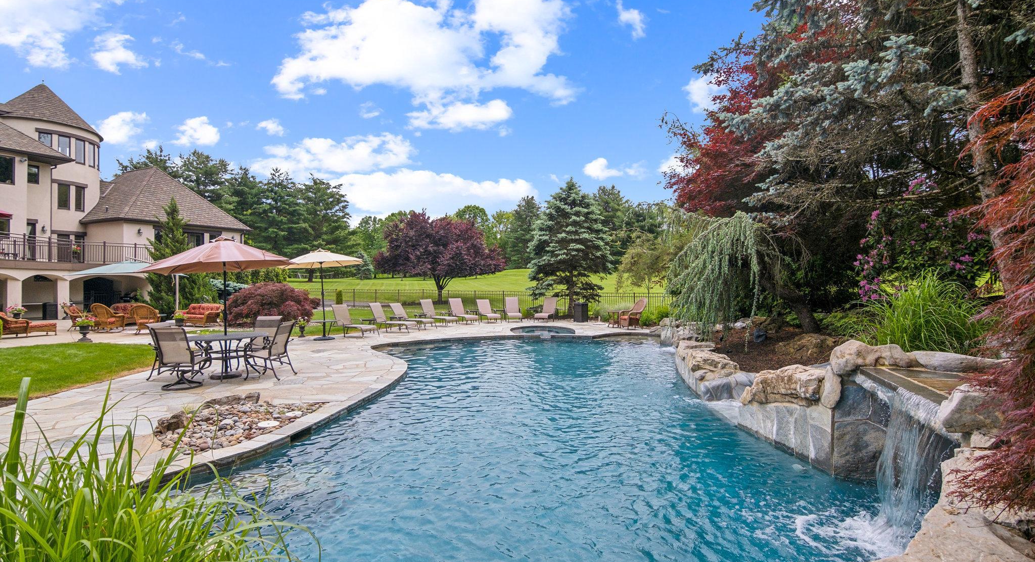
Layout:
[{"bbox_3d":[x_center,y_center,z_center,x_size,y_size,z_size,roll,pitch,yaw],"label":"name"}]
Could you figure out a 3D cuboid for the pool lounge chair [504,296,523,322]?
[{"bbox_3d":[-0.160,1.261,21.452,0.680,1.020,1.600,0,0,-6],"label":"pool lounge chair"}]

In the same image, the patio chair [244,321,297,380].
[{"bbox_3d":[-4.420,1.239,8.772,0.700,0.980,0.620,0,0,0],"label":"patio chair"}]

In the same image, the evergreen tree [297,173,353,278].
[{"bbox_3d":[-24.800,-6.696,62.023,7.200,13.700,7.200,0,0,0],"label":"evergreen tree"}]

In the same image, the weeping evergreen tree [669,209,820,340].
[{"bbox_3d":[4.729,-0.145,10.300,3.200,2.680,2.800,0,0,0],"label":"weeping evergreen tree"}]

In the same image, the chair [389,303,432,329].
[{"bbox_3d":[-3.825,1.300,18.028,1.768,0.920,0.700,0,0,30],"label":"chair"}]

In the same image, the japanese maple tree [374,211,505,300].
[{"bbox_3d":[-5.828,-1.782,36.500,9.600,6.830,9.000,0,0,0],"label":"japanese maple tree"}]

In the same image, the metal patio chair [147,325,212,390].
[{"bbox_3d":[-5.430,1.231,7.932,0.640,0.990,0.710,0,0,-8],"label":"metal patio chair"}]

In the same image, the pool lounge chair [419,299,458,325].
[{"bbox_3d":[-3.125,1.261,19.601,1.579,1.003,0.700,0,0,35],"label":"pool lounge chair"}]

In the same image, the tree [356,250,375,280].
[{"bbox_3d":[-19.900,-2.053,64.007,2.600,4.000,2.600,0,0,0],"label":"tree"}]

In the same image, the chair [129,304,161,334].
[{"bbox_3d":[-12.270,1.263,16.152,0.700,0.980,0.800,0,0,-18],"label":"chair"}]

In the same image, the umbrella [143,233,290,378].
[{"bbox_3d":[-5.383,0.465,8.999,2.500,2.560,2.500,0,0,0],"label":"umbrella"}]

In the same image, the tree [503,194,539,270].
[{"bbox_3d":[1.200,-8.036,80.020,6.500,12.100,6.500,0,0,0],"label":"tree"}]

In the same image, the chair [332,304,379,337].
[{"bbox_3d":[-5.169,1.267,15.569,1.573,0.977,0.700,0,0,31],"label":"chair"}]

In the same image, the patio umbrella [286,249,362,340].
[{"bbox_3d":[-5.826,0.424,14.599,2.420,2.660,2.420,0,0,0],"label":"patio umbrella"}]

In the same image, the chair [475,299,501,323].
[{"bbox_3d":[-1.232,1.287,20.902,0.700,0.956,1.541,0,0,-25],"label":"chair"}]

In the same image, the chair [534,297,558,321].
[{"bbox_3d":[1.250,1.261,21.402,0.680,1.020,1.600,0,0,21],"label":"chair"}]

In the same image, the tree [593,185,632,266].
[{"bbox_3d":[15.164,-8.585,78.000,7.200,13.560,7.000,0,0,0],"label":"tree"}]

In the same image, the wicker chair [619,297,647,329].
[{"bbox_3d":[4.260,1.209,17.902,0.850,1.100,0.680,0,0,-16],"label":"wicker chair"}]

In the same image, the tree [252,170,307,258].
[{"bbox_3d":[-35.083,-8.282,72.000,8.600,16.800,8.200,0,0,0],"label":"tree"}]

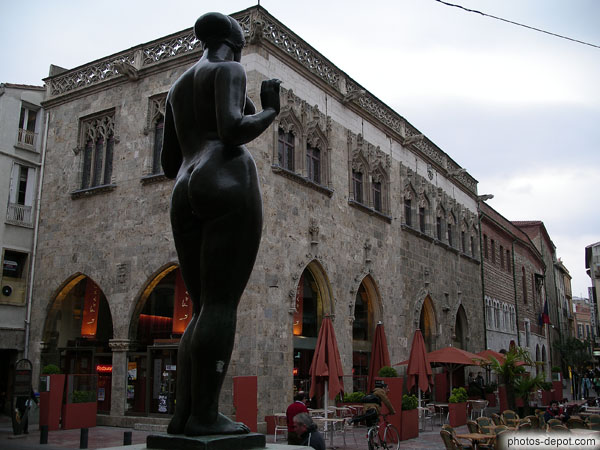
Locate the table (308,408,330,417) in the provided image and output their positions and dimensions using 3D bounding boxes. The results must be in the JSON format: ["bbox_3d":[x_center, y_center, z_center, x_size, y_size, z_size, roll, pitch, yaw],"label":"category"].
[{"bbox_3d":[0.602,5.994,19.286,0.720,0.740,0.720,-8,-15,31],"label":"table"}]

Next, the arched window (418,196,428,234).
[{"bbox_3d":[6.709,-0.510,35.271,0.220,2.150,1.000,-8,-14,32],"label":"arched window"}]

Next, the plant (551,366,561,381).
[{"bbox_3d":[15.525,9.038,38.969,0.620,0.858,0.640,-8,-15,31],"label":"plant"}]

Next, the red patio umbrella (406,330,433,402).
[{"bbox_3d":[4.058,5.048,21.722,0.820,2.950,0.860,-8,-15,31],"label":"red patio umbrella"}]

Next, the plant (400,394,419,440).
[{"bbox_3d":[3.331,6.000,20.108,0.340,1.327,1.180,-8,-14,32],"label":"plant"}]

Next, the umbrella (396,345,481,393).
[{"bbox_3d":[6.095,6.315,25.545,3.400,3.026,3.400,-8,-14,32],"label":"umbrella"}]

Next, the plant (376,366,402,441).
[{"bbox_3d":[2.404,4.778,17.150,0.740,1.942,0.450,-8,-15,31],"label":"plant"}]

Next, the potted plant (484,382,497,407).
[{"bbox_3d":[10.689,9.522,35.984,0.650,1.330,0.720,-8,-15,31],"label":"potted plant"}]

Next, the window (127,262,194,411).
[{"bbox_3d":[-4.050,3.671,20.772,3.600,4.850,0.450,-8,-15,31],"label":"window"}]

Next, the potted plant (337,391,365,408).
[{"bbox_3d":[1.783,6.427,22.636,0.650,1.100,1.150,-8,-15,31],"label":"potted plant"}]

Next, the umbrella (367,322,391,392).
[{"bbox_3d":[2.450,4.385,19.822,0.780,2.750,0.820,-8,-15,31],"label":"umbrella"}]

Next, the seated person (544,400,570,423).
[{"bbox_3d":[6.998,5.417,17.317,0.620,1.280,0.800,-3,-13,14],"label":"seated person"}]

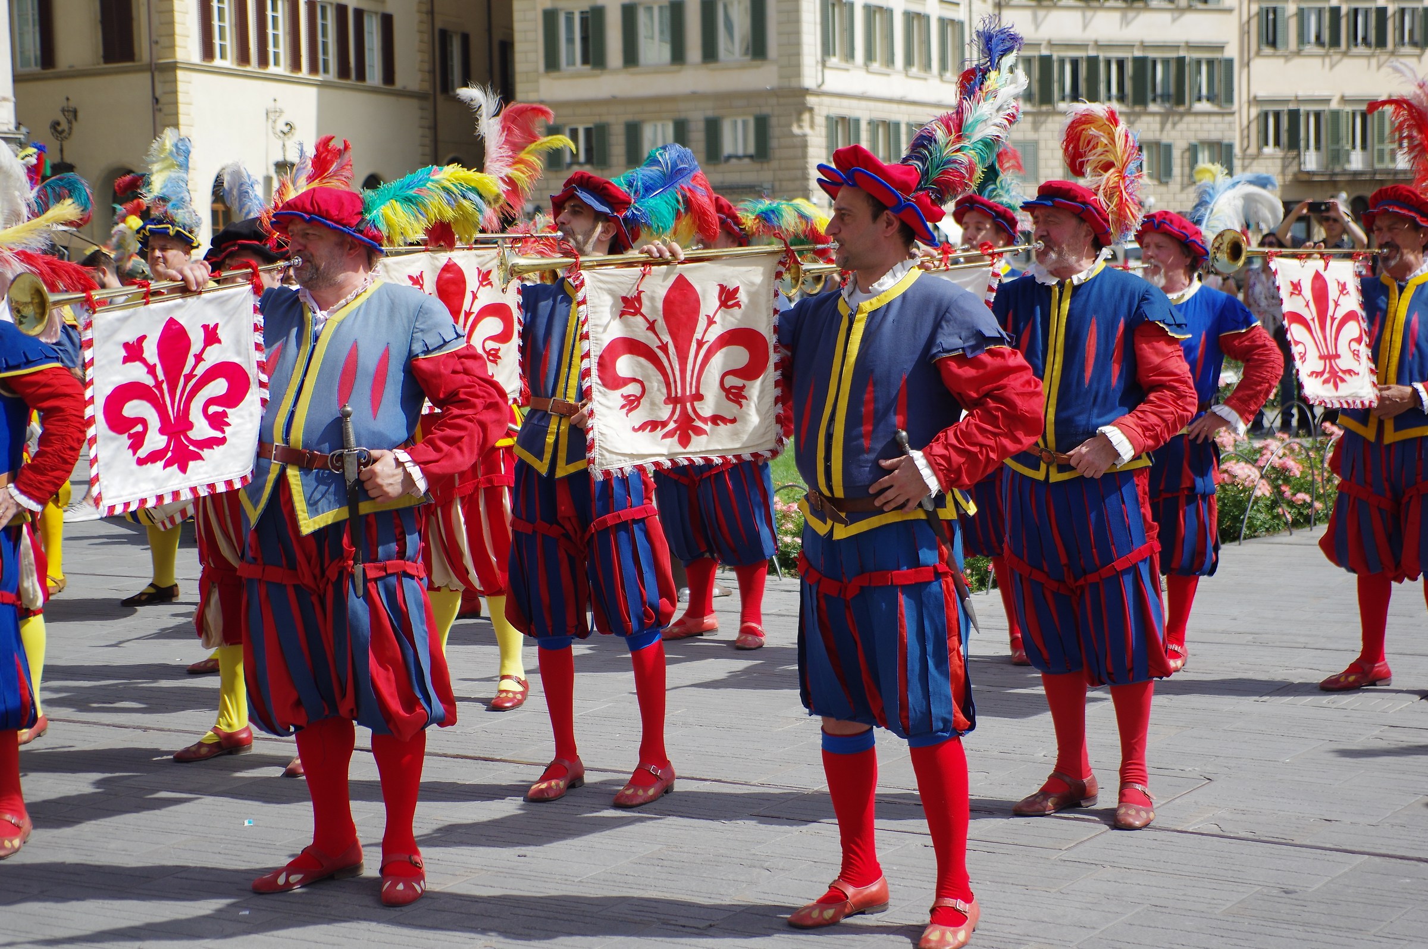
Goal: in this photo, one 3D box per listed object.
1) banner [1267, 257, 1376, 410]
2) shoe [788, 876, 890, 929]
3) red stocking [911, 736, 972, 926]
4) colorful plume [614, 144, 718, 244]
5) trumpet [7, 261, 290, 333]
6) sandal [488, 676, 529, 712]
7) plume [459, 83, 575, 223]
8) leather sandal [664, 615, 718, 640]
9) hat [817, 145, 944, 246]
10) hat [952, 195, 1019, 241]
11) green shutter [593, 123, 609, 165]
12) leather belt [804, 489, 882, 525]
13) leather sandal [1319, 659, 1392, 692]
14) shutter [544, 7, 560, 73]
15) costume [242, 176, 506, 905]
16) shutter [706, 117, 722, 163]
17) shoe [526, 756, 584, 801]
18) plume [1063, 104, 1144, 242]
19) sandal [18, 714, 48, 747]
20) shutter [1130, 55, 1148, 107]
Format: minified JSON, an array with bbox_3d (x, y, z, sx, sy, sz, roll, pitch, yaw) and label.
[{"bbox_3d":[2.151,-0.505,9.346,0.520,0.500,0.070,-5,6,-38],"label":"banner"},{"bbox_3d":[0.301,1.012,6.328,0.268,0.092,0.100,-4,5,-28],"label":"shoe"},{"bbox_3d":[0.533,0.833,6.209,0.125,0.410,0.140,1,5,25],"label":"red stocking"},{"bbox_3d":[-0.143,-0.833,7.900,0.300,0.285,0.260,-2,5,-15],"label":"colorful plume"},{"bbox_3d":[-1.311,-0.465,6.395,0.146,0.146,0.907,2,11,33],"label":"trumpet"},{"bbox_3d":[-0.754,0.795,9.710,0.100,0.097,0.270,1,5,22],"label":"sandal"},{"bbox_3d":[-0.703,-1.133,9.450,0.380,0.500,0.320,-4,6,-30],"label":"plume"},{"bbox_3d":[-0.128,0.625,11.132,0.280,0.100,0.100,-4,6,-31],"label":"leather sandal"},{"bbox_3d":[0.390,-0.655,6.264,0.295,0.165,0.270,24,-3,-18],"label":"hat"},{"bbox_3d":[1.057,-0.990,10.293,0.280,0.150,0.280,14,5,-1],"label":"hat"},{"bbox_3d":[-3.480,-10.188,82.000,0.600,1.300,0.060,2,6,32],"label":"green shutter"},{"bbox_3d":[0.387,0.071,6.240,0.360,0.075,0.280,4,7,45],"label":"leather belt"},{"bbox_3d":[2.356,0.726,9.741,0.270,0.098,0.100,-3,5,-19],"label":"leather sandal"},{"bbox_3d":[-5.533,-14.773,90.386,0.580,2.120,0.050,1,6,27],"label":"shutter"},{"bbox_3d":[-0.936,0.157,6.877,0.680,1.800,0.570,3,6,38],"label":"costume"},{"bbox_3d":[-0.017,-10.350,82.000,0.520,1.420,0.060,1,5,27],"label":"shutter"},{"bbox_3d":[-0.476,0.899,7.947,0.100,0.105,0.270,3,6,38],"label":"shoe"},{"bbox_3d":[1.105,-0.856,7.543,0.220,0.375,0.190,-3,5,-20],"label":"plume"},{"bbox_3d":[-2.407,0.868,9.274,0.100,0.097,0.270,0,5,15],"label":"sandal"},{"bbox_3d":[14.828,-13.717,92.500,0.620,1.800,0.050,0,5,10],"label":"shutter"}]

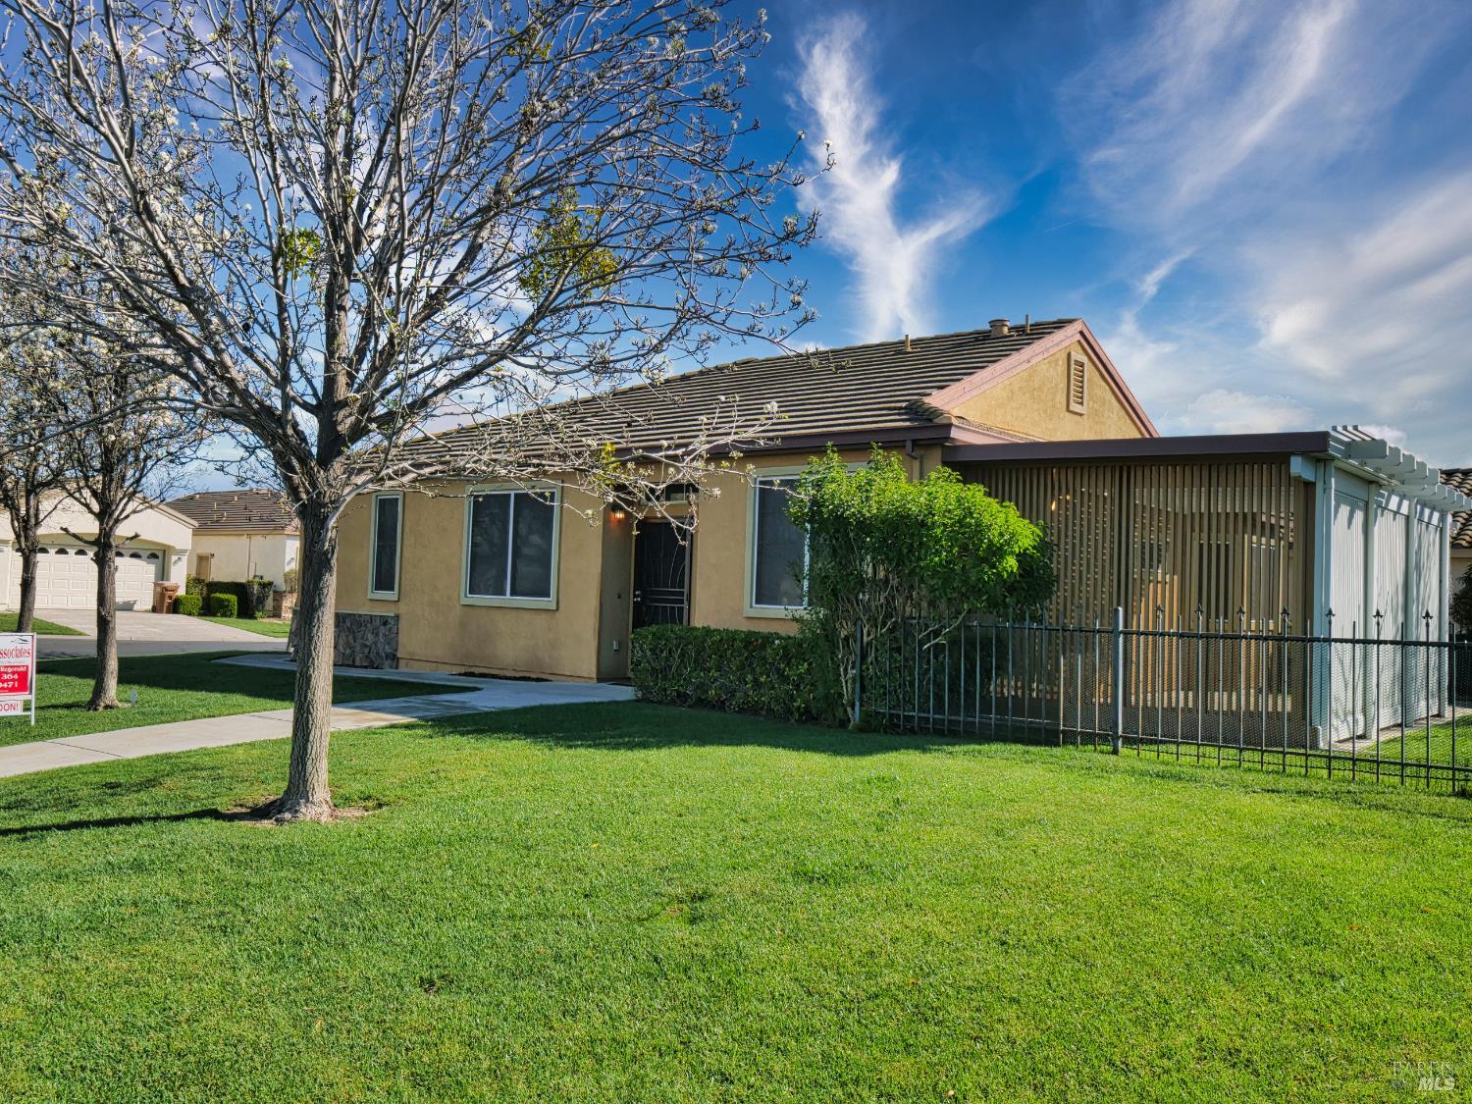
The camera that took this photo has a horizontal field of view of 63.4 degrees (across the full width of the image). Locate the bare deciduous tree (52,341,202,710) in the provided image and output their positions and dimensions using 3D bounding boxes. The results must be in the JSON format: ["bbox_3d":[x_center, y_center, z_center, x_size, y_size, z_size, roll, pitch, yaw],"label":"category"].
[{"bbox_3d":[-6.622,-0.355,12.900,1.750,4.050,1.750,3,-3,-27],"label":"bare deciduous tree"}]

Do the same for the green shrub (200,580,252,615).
[{"bbox_3d":[-16.919,1.564,39.500,1.600,1.120,1.100,3,-2,-12],"label":"green shrub"}]

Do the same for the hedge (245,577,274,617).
[{"bbox_3d":[-15.674,1.495,39.200,0.880,1.270,0.950,3,-2,-12],"label":"hedge"}]

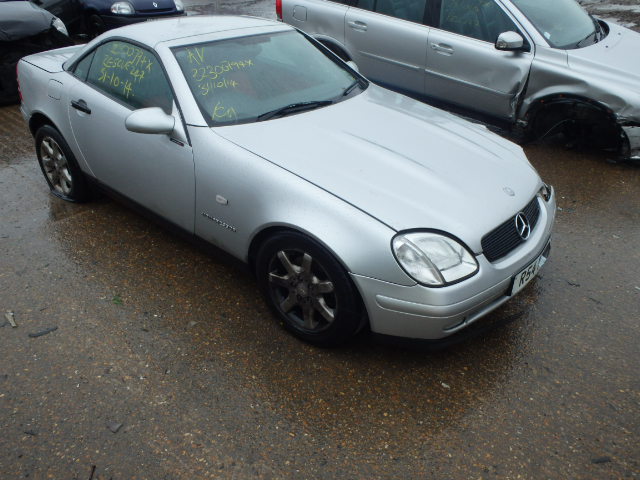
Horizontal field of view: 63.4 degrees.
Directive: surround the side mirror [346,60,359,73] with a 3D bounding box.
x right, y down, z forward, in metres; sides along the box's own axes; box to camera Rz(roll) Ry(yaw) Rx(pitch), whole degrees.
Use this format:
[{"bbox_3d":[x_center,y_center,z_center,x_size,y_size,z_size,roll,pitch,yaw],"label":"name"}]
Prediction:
[{"bbox_3d":[0.240,-1.257,3.785,0.160,0.130,0.240,24,36,34],"label":"side mirror"}]

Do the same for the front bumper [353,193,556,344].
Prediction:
[{"bbox_3d":[0.831,0.063,2.631,0.520,0.420,1.680,24,36,34],"label":"front bumper"}]

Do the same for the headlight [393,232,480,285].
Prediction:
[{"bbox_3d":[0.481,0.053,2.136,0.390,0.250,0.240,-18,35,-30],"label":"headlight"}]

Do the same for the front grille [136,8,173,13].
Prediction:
[{"bbox_3d":[-3.032,-4.239,9.569,0.740,0.080,0.090,-25,39,-38],"label":"front grille"}]

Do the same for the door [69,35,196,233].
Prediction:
[{"bbox_3d":[-1.036,-0.626,2.988,1.220,0.880,0.290,24,36,34],"label":"door"}]

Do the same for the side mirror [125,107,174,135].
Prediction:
[{"bbox_3d":[-0.827,-0.580,2.519,0.160,0.130,0.240,24,36,34],"label":"side mirror"}]

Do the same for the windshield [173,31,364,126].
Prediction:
[{"bbox_3d":[-0.244,-0.999,3.095,0.700,0.140,1.360,47,46,15],"label":"windshield"}]

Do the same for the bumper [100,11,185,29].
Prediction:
[{"bbox_3d":[-3.121,-4.082,9.756,1.620,0.420,0.500,-25,39,-38],"label":"bumper"}]

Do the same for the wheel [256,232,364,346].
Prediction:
[{"bbox_3d":[-0.056,0.213,2.458,0.630,0.620,0.205,24,36,34],"label":"wheel"}]

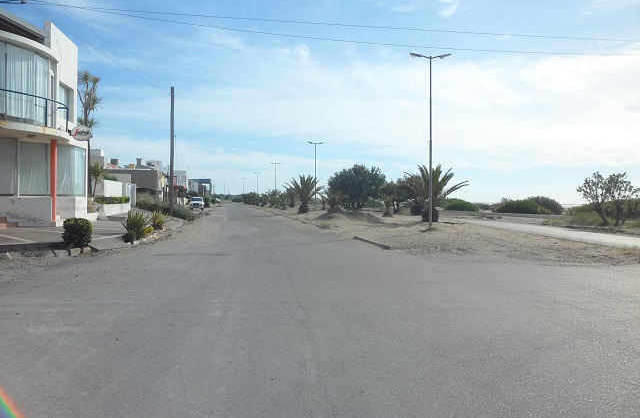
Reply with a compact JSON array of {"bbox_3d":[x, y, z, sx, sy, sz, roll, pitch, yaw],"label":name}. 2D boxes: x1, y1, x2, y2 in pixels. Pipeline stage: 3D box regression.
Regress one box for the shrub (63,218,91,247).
[{"bbox_3d":[-6.218,0.603,12.800,0.770,0.770,0.770,1,1,0],"label":"shrub"}]

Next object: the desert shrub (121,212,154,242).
[{"bbox_3d":[-5.975,0.571,16.300,1.080,0.970,1.000,1,1,0],"label":"desert shrub"}]

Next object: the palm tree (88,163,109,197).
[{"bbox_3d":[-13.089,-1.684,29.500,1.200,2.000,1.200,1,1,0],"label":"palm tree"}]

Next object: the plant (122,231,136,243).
[{"bbox_3d":[-6.029,0.902,15.800,0.450,0.390,0.430,1,1,0],"label":"plant"}]

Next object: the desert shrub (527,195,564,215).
[{"bbox_3d":[29.814,-0.463,66.000,5.000,2.600,4.200,1,1,0],"label":"desert shrub"}]

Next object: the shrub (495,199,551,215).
[{"bbox_3d":[25.150,-0.186,62.000,6.900,2.000,4.200,1,1,0],"label":"shrub"}]

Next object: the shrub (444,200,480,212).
[{"bbox_3d":[20.838,-0.512,73.000,5.200,1.750,4.000,1,1,0],"label":"shrub"}]

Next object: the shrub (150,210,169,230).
[{"bbox_3d":[-6.506,0.427,20.300,0.800,0.850,0.800,1,1,0],"label":"shrub"}]

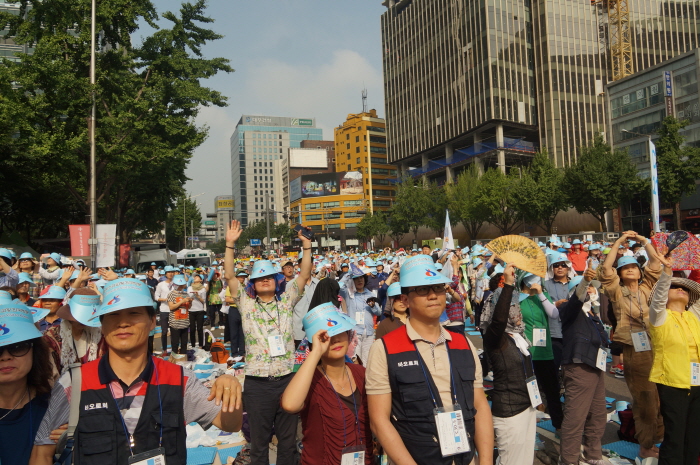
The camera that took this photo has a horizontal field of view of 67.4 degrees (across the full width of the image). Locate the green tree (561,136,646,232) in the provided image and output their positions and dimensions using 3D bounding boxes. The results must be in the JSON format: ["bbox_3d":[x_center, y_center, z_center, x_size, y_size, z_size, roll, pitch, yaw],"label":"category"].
[{"bbox_3d":[25.891,-3.692,54.234,8.200,12.800,8.200,-1,-3,-21],"label":"green tree"}]

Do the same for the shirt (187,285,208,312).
[{"bbox_3d":[-3.170,1.372,10.900,0.450,0.580,0.270,-2,-3,-6],"label":"shirt"}]

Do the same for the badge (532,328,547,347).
[{"bbox_3d":[1.716,0.951,4.750,0.120,0.165,0.012,-3,-2,7],"label":"badge"}]

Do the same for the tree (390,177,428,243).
[{"bbox_3d":[7.845,-1.456,68.000,4.900,11.500,4.900,-3,-2,0],"label":"tree"}]

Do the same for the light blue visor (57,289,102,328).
[{"bbox_3d":[-1.444,0.406,2.800,0.290,0.180,0.230,7,2,33],"label":"light blue visor"}]

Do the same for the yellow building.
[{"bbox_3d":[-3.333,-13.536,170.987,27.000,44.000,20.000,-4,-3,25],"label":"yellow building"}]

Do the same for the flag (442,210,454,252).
[{"bbox_3d":[2.616,0.013,14.000,0.420,1.250,0.250,-3,-3,6],"label":"flag"}]

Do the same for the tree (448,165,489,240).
[{"bbox_3d":[12.324,-1.714,55.000,4.500,10.500,4.500,-3,-2,0],"label":"tree"}]

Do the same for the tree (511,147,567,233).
[{"bbox_3d":[22.065,-3.348,62.242,7.000,13.100,7.000,-1,-3,-21],"label":"tree"}]

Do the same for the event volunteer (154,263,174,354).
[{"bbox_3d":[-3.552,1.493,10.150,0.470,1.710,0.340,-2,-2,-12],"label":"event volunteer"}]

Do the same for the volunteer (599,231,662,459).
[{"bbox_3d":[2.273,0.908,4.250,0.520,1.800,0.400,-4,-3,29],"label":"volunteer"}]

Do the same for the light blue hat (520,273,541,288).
[{"bbox_3d":[1.635,0.430,4.750,0.180,0.125,0.200,-2,9,-18],"label":"light blue hat"}]

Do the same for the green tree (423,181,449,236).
[{"bbox_3d":[10.227,-1.069,62.000,4.200,10.000,4.200,-3,-2,0],"label":"green tree"}]

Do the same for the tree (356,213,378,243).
[{"bbox_3d":[3.507,1.013,110.179,5.200,10.400,5.200,-1,-3,-21],"label":"tree"}]

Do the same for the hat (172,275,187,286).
[{"bbox_3d":[-3.226,0.911,9.950,0.250,0.150,0.260,-2,15,-14],"label":"hat"}]

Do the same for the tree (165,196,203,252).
[{"bbox_3d":[-22.225,0.499,70.000,5.200,10.500,5.200,-3,-2,0],"label":"tree"}]

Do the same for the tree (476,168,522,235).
[{"bbox_3d":[19.473,-2.377,69.217,6.500,12.100,6.500,-1,-3,-21],"label":"tree"}]

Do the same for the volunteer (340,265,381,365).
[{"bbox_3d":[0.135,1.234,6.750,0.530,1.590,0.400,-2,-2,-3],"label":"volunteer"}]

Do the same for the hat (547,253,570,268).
[{"bbox_3d":[2.008,0.270,5.080,0.230,0.150,0.270,-3,-3,17],"label":"hat"}]

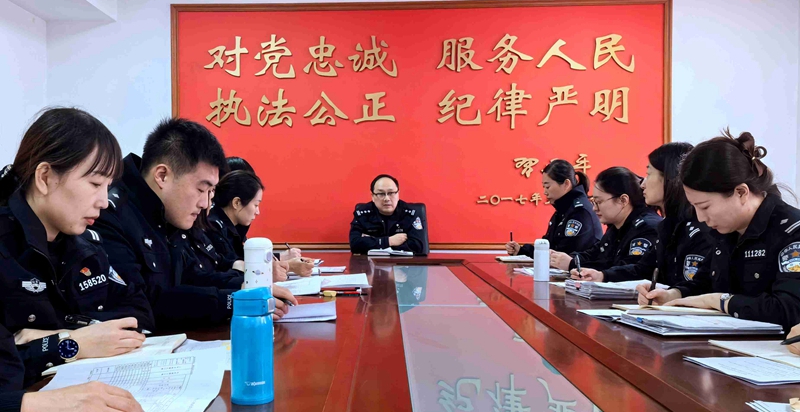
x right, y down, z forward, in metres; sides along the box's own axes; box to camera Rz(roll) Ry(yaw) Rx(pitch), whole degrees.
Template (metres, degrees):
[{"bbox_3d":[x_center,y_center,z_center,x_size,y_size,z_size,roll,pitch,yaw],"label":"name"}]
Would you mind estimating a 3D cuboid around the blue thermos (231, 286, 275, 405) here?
[{"bbox_3d":[-0.229,0.212,0.970,0.070,0.174,0.067,0,0,0],"label":"blue thermos"}]

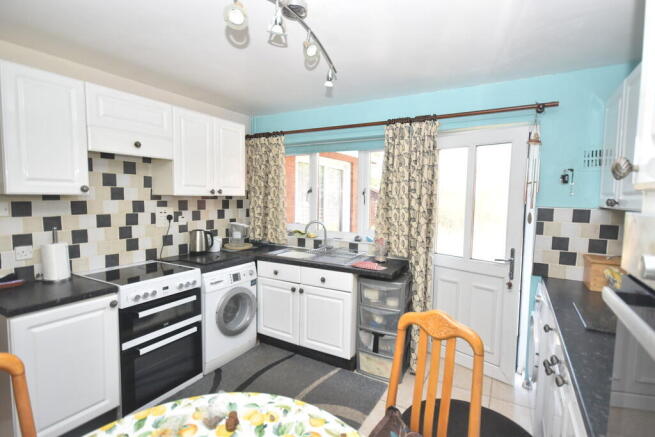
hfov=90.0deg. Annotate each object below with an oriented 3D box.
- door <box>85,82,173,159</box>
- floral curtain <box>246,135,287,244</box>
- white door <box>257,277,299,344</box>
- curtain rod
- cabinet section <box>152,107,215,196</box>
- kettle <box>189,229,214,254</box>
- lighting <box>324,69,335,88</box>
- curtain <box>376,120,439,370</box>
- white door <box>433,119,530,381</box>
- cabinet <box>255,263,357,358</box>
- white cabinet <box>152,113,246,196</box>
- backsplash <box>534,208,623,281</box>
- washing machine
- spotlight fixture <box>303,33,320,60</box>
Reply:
[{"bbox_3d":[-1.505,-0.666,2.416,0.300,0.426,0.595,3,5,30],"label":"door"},{"bbox_3d":[-0.679,-0.313,3.605,0.550,1.160,0.120,3,5,30],"label":"floral curtain"},{"bbox_3d":[-0.459,0.844,3.039,0.470,0.556,0.022,3,4,30],"label":"white door"},{"bbox_3d":[0.335,-0.855,2.973,2.887,0.048,0.055,3,5,30],"label":"curtain rod"},{"bbox_3d":[-1.253,-0.553,2.858,0.300,0.706,0.406,3,4,30],"label":"cabinet section"},{"bbox_3d":[-1.187,0.217,3.086,0.225,0.245,0.160,-1,4,-21],"label":"kettle"},{"bbox_3d":[0.015,-0.906,2.120,0.062,0.110,0.065,1,4,0],"label":"lighting"},{"bbox_3d":[0.647,0.216,2.813,0.515,2.065,0.180,3,5,30],"label":"curtain"},{"bbox_3d":[1.145,0.283,2.683,0.750,1.980,0.065,3,5,30],"label":"white door"},{"bbox_3d":[-0.091,0.763,3.136,1.015,0.723,0.547,3,5,30],"label":"cabinet"},{"bbox_3d":[-1.161,-0.564,3.027,0.316,0.703,0.795,3,5,30],"label":"white cabinet"},{"bbox_3d":[1.755,0.186,2.313,0.496,0.516,0.020,3,5,30],"label":"backsplash"},{"bbox_3d":[-1.069,0.813,2.985,0.590,0.827,0.599,3,5,30],"label":"washing machine"},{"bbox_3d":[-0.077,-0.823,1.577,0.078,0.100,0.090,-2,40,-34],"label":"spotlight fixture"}]

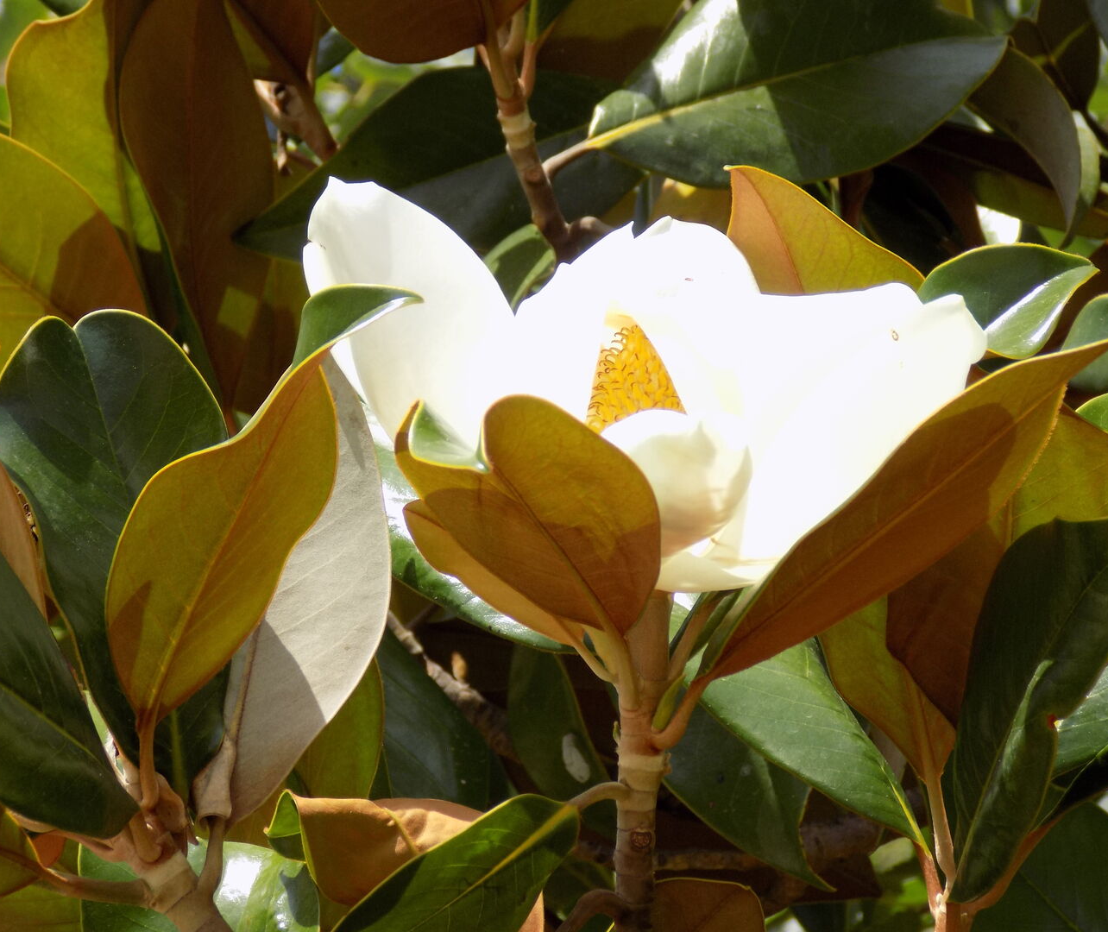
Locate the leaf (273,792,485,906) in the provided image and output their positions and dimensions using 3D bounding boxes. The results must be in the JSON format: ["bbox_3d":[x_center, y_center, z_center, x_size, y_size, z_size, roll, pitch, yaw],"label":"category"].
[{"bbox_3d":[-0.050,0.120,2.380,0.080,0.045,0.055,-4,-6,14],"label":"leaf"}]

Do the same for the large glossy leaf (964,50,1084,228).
[{"bbox_3d":[0.172,-0.119,2.820,0.034,0.075,0.025,-27,0,20],"label":"large glossy leaf"}]

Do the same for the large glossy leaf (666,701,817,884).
[{"bbox_3d":[0.066,0.109,2.680,0.052,0.088,0.025,-31,-12,-1],"label":"large glossy leaf"}]

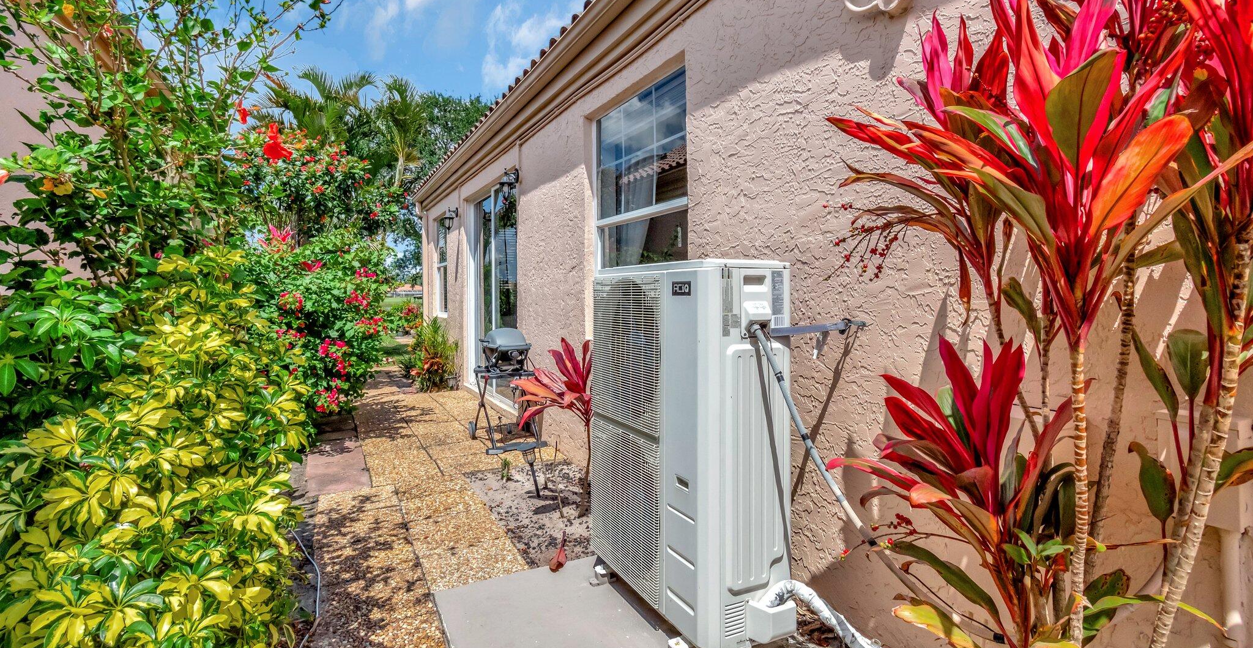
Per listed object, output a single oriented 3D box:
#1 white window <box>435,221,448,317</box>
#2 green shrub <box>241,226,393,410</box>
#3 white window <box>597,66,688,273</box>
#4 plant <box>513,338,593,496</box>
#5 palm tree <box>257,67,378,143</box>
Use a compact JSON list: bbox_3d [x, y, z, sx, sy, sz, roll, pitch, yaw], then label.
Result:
[{"bbox_3d":[-3.060,-0.940,9.350,0.100,1.650,1.320,-2,3,-28],"label":"white window"},{"bbox_3d":[-3.750,-0.100,6.850,1.650,2.050,1.650,-2,3,-28],"label":"green shrub"},{"bbox_3d":[0.065,-0.685,3.680,0.100,1.600,1.320,-2,3,-28],"label":"white window"},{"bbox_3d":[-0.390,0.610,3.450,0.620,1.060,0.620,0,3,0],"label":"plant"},{"bbox_3d":[-5.800,-1.950,10.500,2.300,5.400,2.300,-2,3,-28],"label":"palm tree"}]

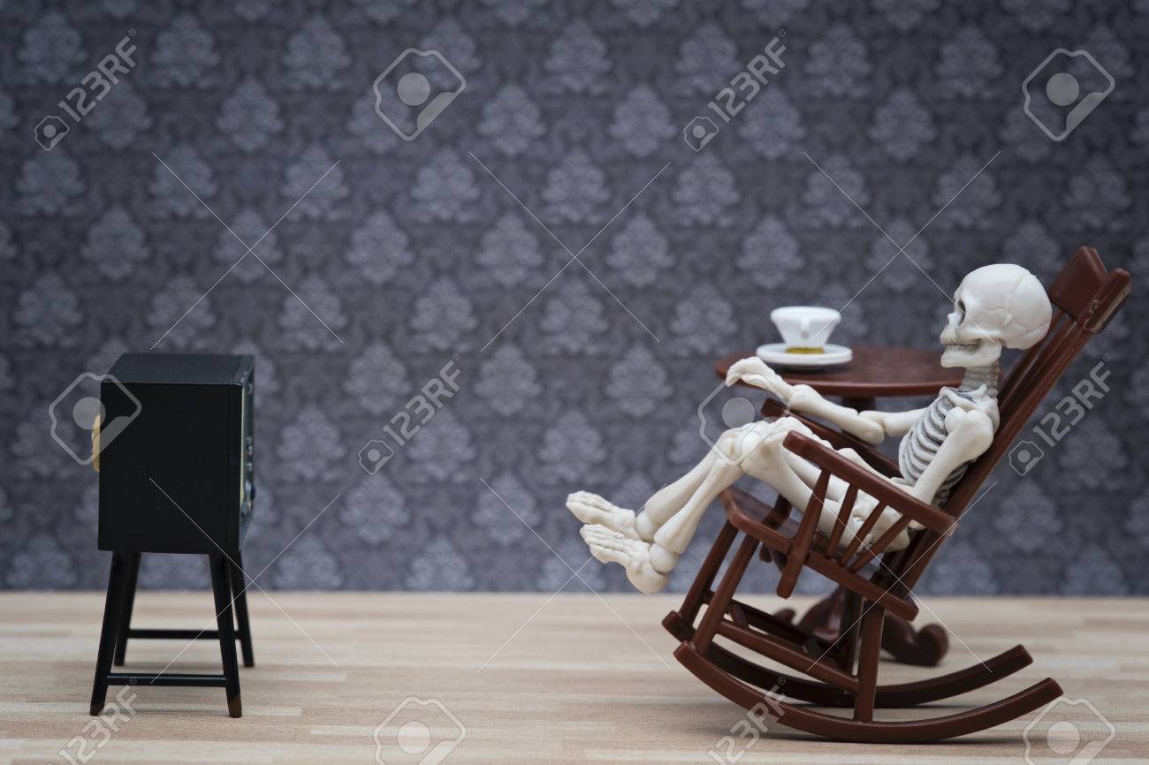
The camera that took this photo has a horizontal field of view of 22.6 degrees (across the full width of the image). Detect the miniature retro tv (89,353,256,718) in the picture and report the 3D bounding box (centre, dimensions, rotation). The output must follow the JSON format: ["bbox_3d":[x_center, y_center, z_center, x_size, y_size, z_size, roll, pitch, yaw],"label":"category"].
[{"bbox_3d":[-0.059,0.022,0.417,0.023,0.047,0.032,1,8,-3],"label":"miniature retro tv"}]

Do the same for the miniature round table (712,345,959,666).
[{"bbox_3d":[0.043,0.021,0.443,0.044,0.047,0.044,1,8,0],"label":"miniature round table"}]

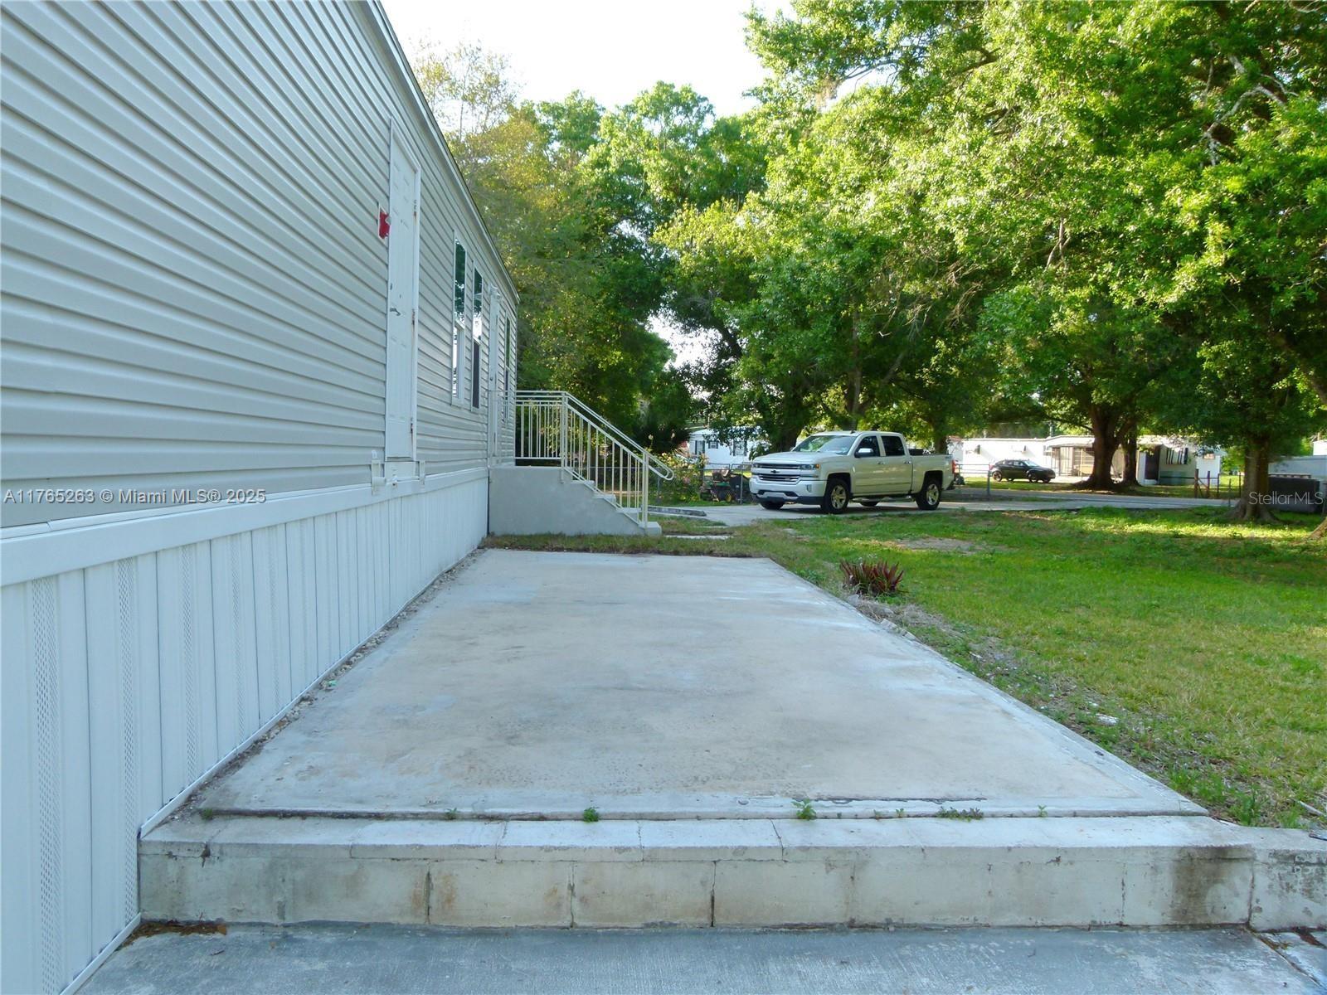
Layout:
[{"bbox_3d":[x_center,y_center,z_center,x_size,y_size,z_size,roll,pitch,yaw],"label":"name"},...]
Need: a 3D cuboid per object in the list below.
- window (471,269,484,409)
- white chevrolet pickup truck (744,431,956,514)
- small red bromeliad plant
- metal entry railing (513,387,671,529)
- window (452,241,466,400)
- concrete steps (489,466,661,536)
[{"bbox_3d":[-1.981,-1.637,10.155,0.080,1.460,0.930,1,2,-4],"label":"window"},{"bbox_3d":[4.563,-0.635,22.637,5.840,1.880,2.050,-1,3,-43],"label":"white chevrolet pickup truck"},{"bbox_3d":[1.807,0.683,8.285,0.510,0.290,0.470,1,2,-4],"label":"small red bromeliad plant"},{"bbox_3d":[-1.009,-0.494,11.969,2.160,1.620,1.020,1,2,-4],"label":"metal entry railing"},{"bbox_3d":[-1.882,-1.577,8.760,0.080,1.460,0.920,1,2,-4],"label":"window"},{"bbox_3d":[-1.085,0.043,12.016,2.070,0.830,1.120,1,2,-4],"label":"concrete steps"}]

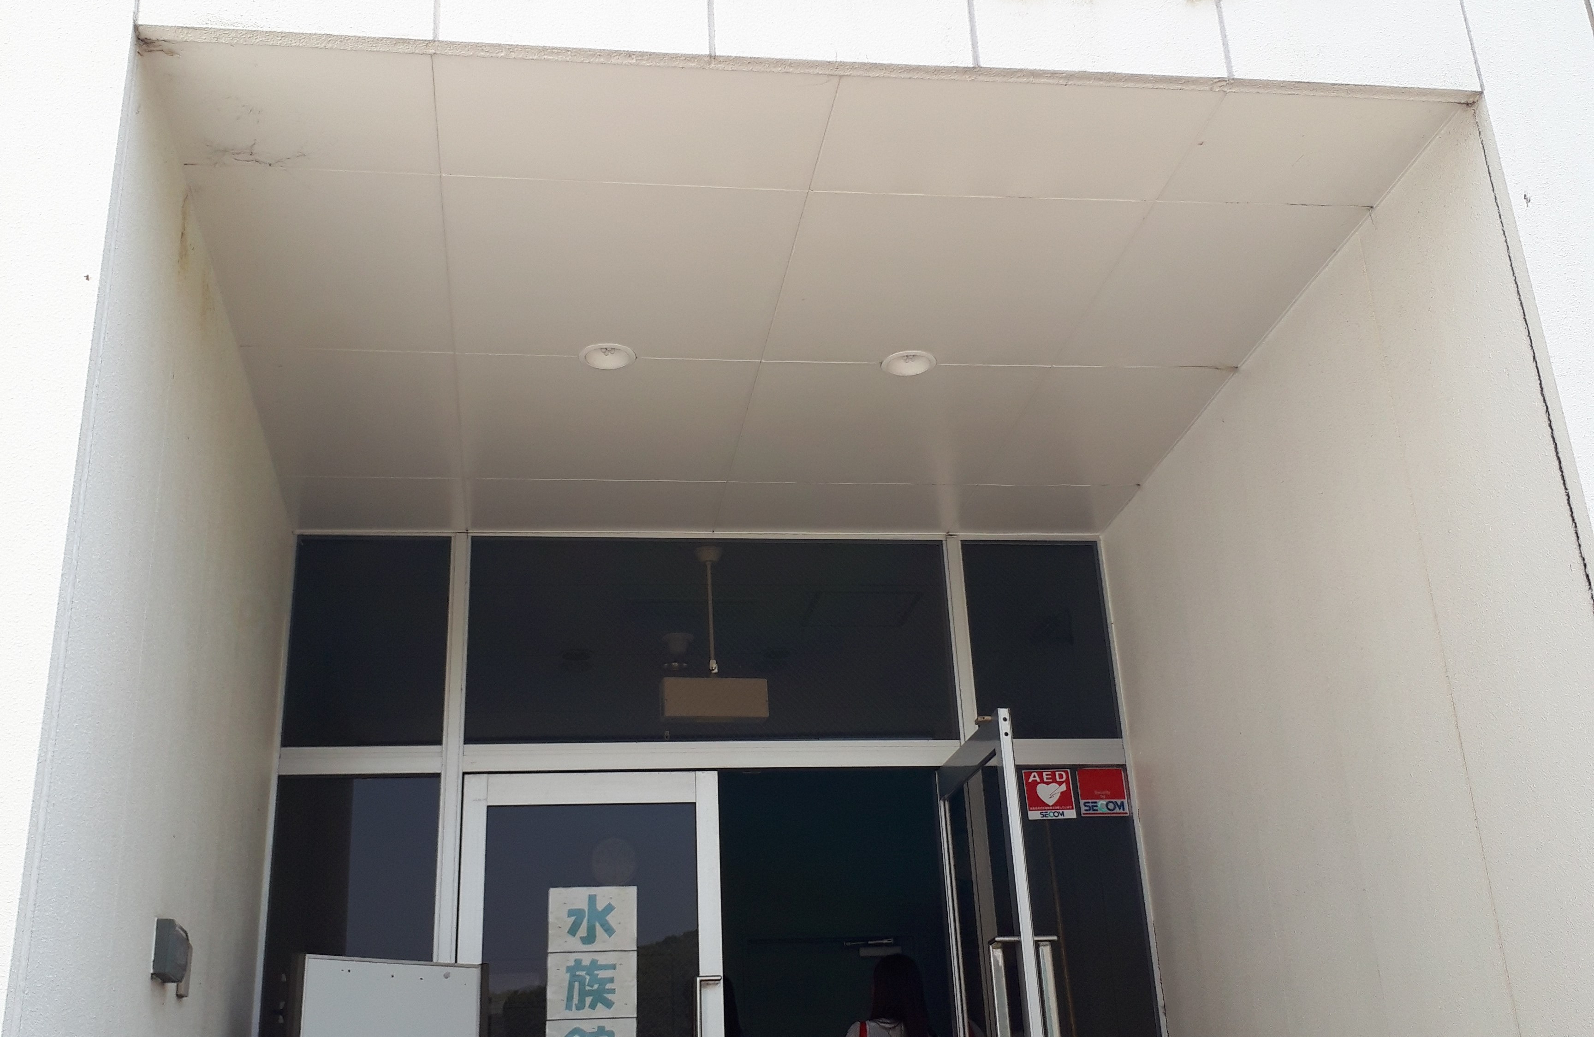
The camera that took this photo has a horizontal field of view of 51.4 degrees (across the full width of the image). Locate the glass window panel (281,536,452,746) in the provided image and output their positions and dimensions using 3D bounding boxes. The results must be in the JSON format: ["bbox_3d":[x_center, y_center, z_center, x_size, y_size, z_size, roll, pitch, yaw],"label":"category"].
[{"bbox_3d":[-1.521,0.430,5.897,0.550,0.780,0.040,0,-22,-8],"label":"glass window panel"}]

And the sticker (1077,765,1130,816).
[{"bbox_3d":[1.115,0.992,6.017,0.172,0.178,0.010,0,-22,-8],"label":"sticker"}]

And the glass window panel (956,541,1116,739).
[{"bbox_3d":[0.915,0.447,6.226,0.545,0.780,0.040,0,-22,-8],"label":"glass window panel"}]

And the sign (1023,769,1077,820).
[{"bbox_3d":[0.917,0.996,5.988,0.173,0.180,0.010,0,-22,-8],"label":"sign"}]

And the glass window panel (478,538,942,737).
[{"bbox_3d":[-0.301,0.437,6.062,1.775,0.775,0.040,0,-22,-8],"label":"glass window panel"}]

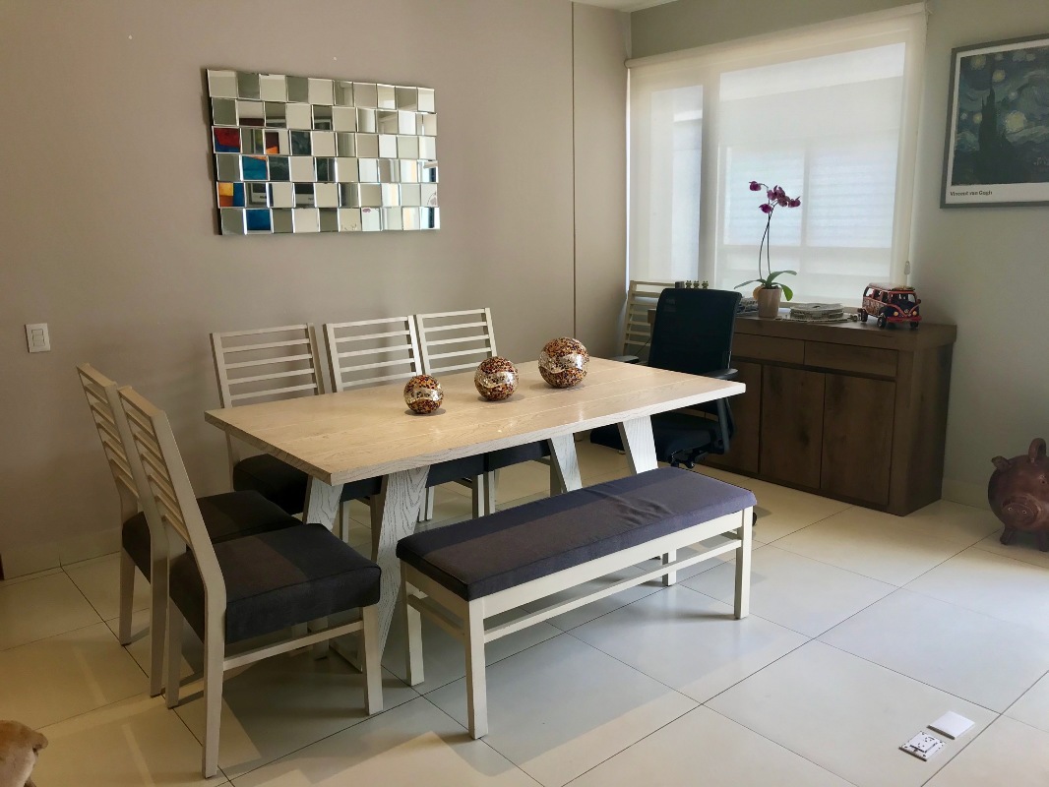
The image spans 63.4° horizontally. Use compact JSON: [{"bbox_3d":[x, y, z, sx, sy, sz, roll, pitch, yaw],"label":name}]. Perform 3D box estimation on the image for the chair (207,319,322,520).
[{"bbox_3d":[-0.925,0.247,3.506,0.450,1.000,0.580,-10,15,-37],"label":"chair"}]

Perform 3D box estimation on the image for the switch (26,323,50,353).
[{"bbox_3d":[-2.001,-0.228,3.496,0.079,0.118,0.012,-11,15,-38],"label":"switch"}]

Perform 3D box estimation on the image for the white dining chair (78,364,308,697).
[{"bbox_3d":[-1.083,0.385,2.857,0.585,0.995,0.440,-10,15,-36],"label":"white dining chair"}]

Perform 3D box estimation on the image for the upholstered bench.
[{"bbox_3d":[0.212,0.628,2.845,1.215,0.475,0.410,-10,15,-35],"label":"upholstered bench"}]

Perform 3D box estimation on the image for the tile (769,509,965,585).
[{"bbox_3d":[1.495,0.666,3.687,0.600,0.010,0.600,-11,15,-38],"label":"tile"}]

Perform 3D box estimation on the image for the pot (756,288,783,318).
[{"bbox_3d":[1.290,-0.480,4.490,0.125,0.150,0.125,-1,12,0],"label":"pot"}]

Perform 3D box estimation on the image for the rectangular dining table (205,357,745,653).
[{"bbox_3d":[-0.123,0.384,3.344,1.840,0.757,1.000,-10,15,-37],"label":"rectangular dining table"}]

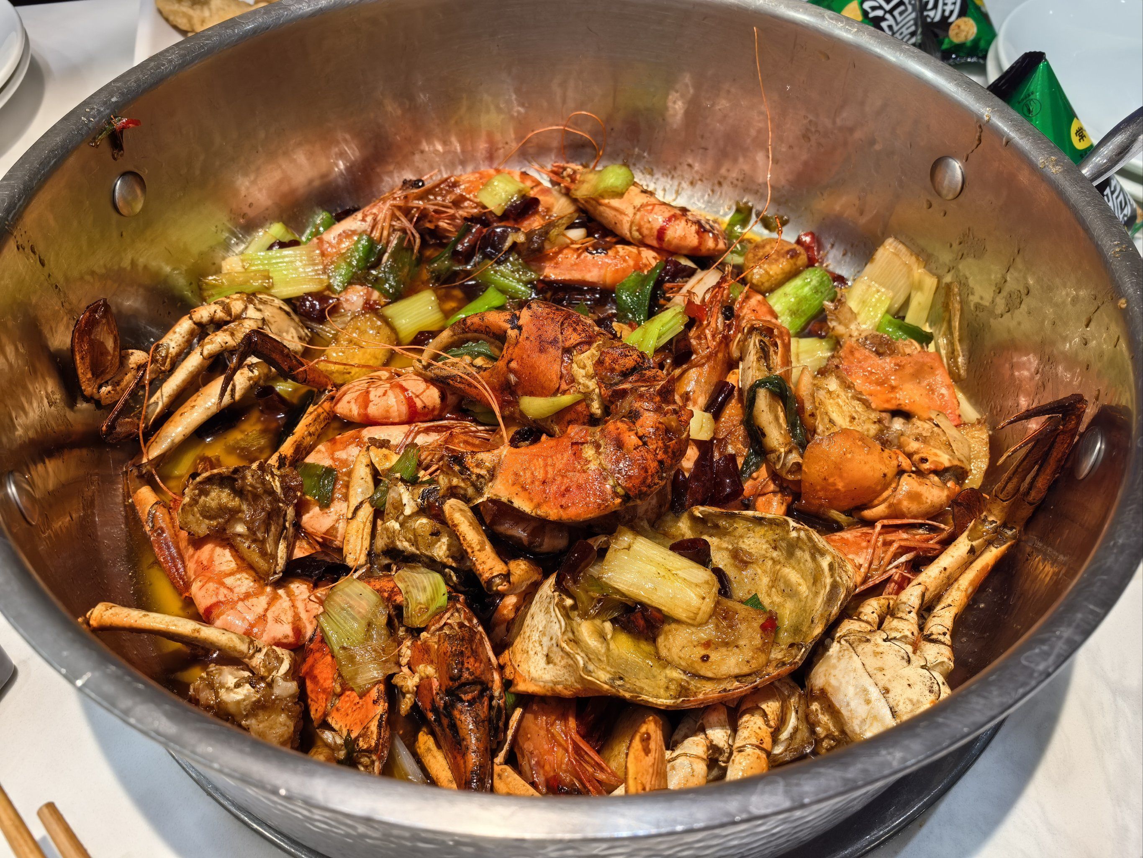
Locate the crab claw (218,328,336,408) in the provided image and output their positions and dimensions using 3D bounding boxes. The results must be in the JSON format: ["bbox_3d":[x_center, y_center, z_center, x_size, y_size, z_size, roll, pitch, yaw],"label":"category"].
[{"bbox_3d":[-0.095,-0.019,0.285,0.039,0.023,0.014,-2,50,-3],"label":"crab claw"}]

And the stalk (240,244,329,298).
[{"bbox_3d":[-0.119,-0.064,0.369,0.035,0.014,0.018,2,61,0],"label":"stalk"}]

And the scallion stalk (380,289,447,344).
[{"bbox_3d":[-0.064,-0.045,0.357,0.023,0.011,0.015,-26,66,-21],"label":"scallion stalk"}]

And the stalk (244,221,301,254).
[{"bbox_3d":[-0.128,-0.079,0.382,0.017,0.010,0.013,-40,72,-8],"label":"stalk"}]

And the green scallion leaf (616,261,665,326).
[{"bbox_3d":[0.025,-0.051,0.333,0.015,0.024,0.010,19,13,-5],"label":"green scallion leaf"}]

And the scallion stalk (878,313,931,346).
[{"bbox_3d":[0.116,-0.034,0.308,0.020,0.008,0.009,23,54,17],"label":"scallion stalk"}]

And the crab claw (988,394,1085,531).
[{"bbox_3d":[0.158,0.011,0.304,0.024,0.016,0.048,25,86,17],"label":"crab claw"}]

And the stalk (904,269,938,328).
[{"bbox_3d":[0.139,-0.051,0.357,0.011,0.007,0.024,15,95,15],"label":"stalk"}]

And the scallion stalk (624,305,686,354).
[{"bbox_3d":[0.033,-0.037,0.342,0.024,0.009,0.013,-31,65,-24],"label":"scallion stalk"}]

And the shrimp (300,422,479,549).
[{"bbox_3d":[-0.055,0.016,0.265,0.054,0.025,0.036,-6,51,-6],"label":"shrimp"}]

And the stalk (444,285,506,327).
[{"bbox_3d":[-0.036,-0.045,0.335,0.027,0.008,0.009,-31,58,-24],"label":"stalk"}]

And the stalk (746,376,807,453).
[{"bbox_3d":[0.067,-0.005,0.291,0.020,0.013,0.025,1,92,7],"label":"stalk"}]

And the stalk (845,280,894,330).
[{"bbox_3d":[0.117,-0.049,0.353,0.015,0.018,0.009,25,15,15],"label":"stalk"}]

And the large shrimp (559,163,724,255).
[{"bbox_3d":[0.033,-0.107,0.435,0.086,0.024,0.024,22,54,5],"label":"large shrimp"}]

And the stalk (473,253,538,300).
[{"bbox_3d":[-0.031,-0.071,0.415,0.026,0.012,0.016,28,56,19],"label":"stalk"}]

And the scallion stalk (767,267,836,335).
[{"bbox_3d":[0.103,-0.058,0.400,0.017,0.017,0.031,36,59,24],"label":"scallion stalk"}]

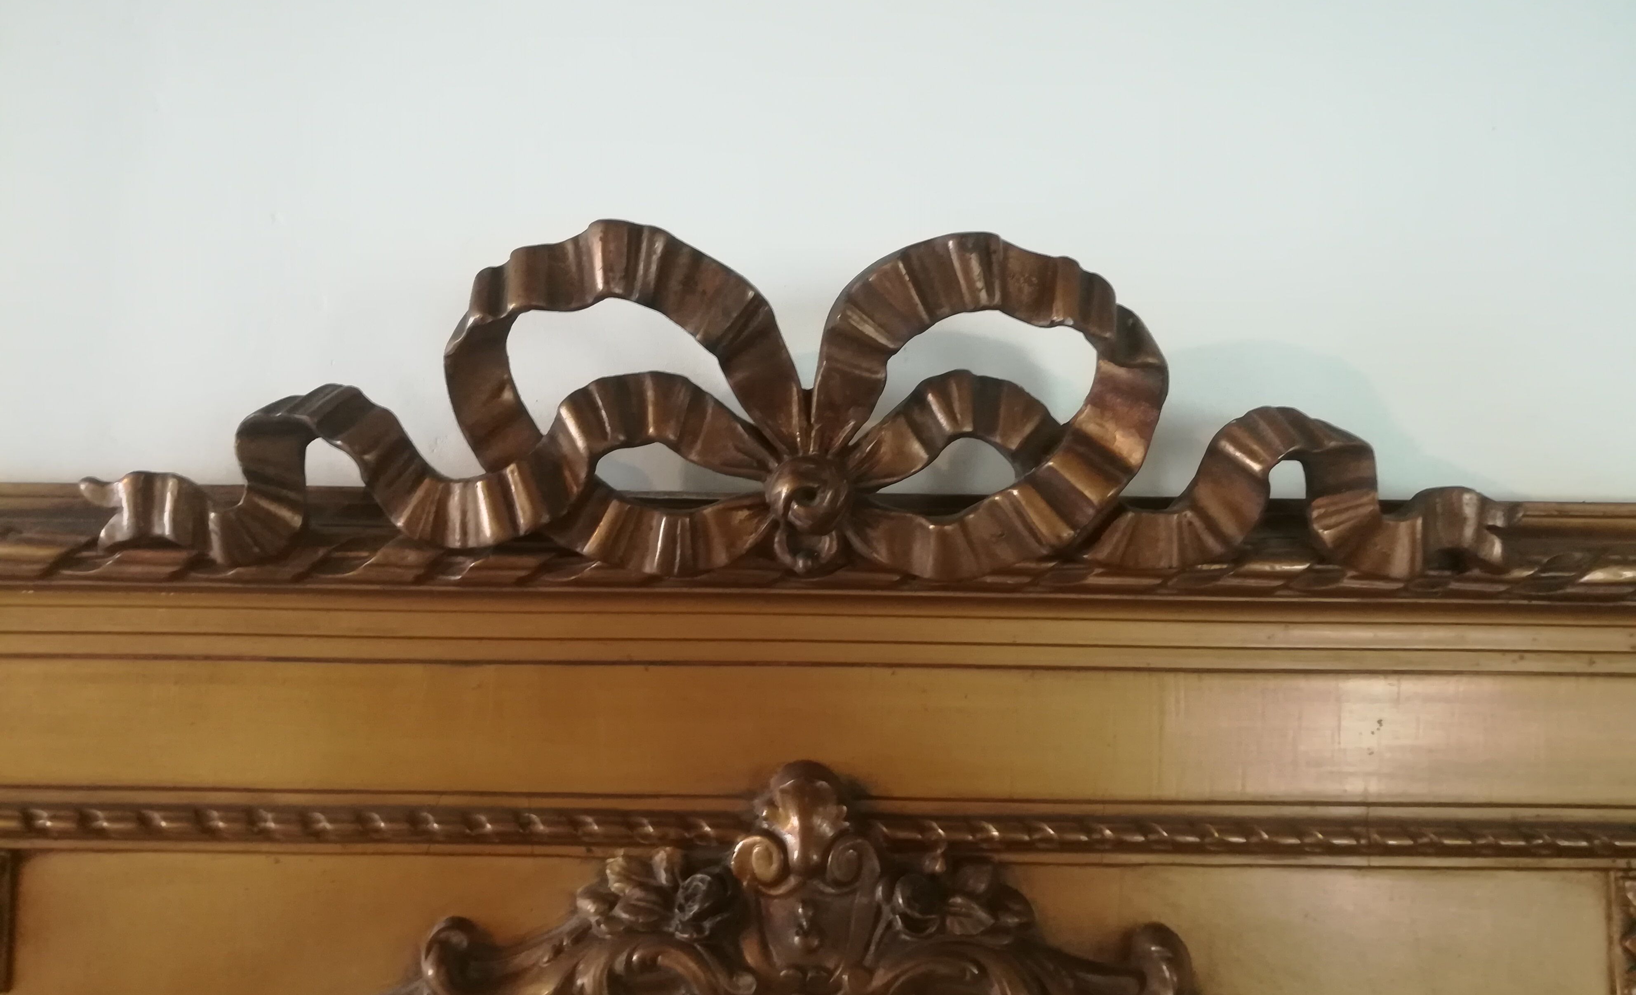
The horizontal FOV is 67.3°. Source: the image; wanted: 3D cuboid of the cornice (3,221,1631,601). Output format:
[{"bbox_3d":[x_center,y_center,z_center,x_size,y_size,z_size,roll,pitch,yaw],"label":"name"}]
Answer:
[{"bbox_3d":[-0.003,-0.056,0.850,1.190,0.252,0.100,0,-3,1],"label":"cornice"}]

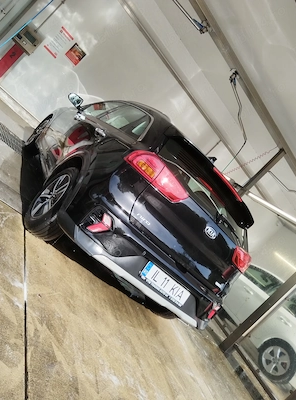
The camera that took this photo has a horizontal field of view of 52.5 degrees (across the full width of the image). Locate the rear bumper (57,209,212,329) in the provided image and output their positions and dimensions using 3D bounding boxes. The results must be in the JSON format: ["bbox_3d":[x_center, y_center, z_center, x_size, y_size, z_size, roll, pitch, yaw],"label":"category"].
[{"bbox_3d":[0.042,0.610,2.427,1.760,0.380,0.400,44,3,-31],"label":"rear bumper"}]

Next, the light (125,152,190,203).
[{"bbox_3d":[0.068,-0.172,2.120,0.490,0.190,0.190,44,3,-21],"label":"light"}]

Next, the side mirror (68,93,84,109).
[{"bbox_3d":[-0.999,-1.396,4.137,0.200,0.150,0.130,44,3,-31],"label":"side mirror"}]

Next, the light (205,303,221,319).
[{"bbox_3d":[0.552,0.994,2.732,0.160,0.160,0.110,44,3,-31],"label":"light"}]

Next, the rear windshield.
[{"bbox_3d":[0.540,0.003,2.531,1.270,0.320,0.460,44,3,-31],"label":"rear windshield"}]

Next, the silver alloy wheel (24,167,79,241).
[{"bbox_3d":[-0.740,0.017,2.535,0.225,0.660,0.660,44,3,-31],"label":"silver alloy wheel"}]

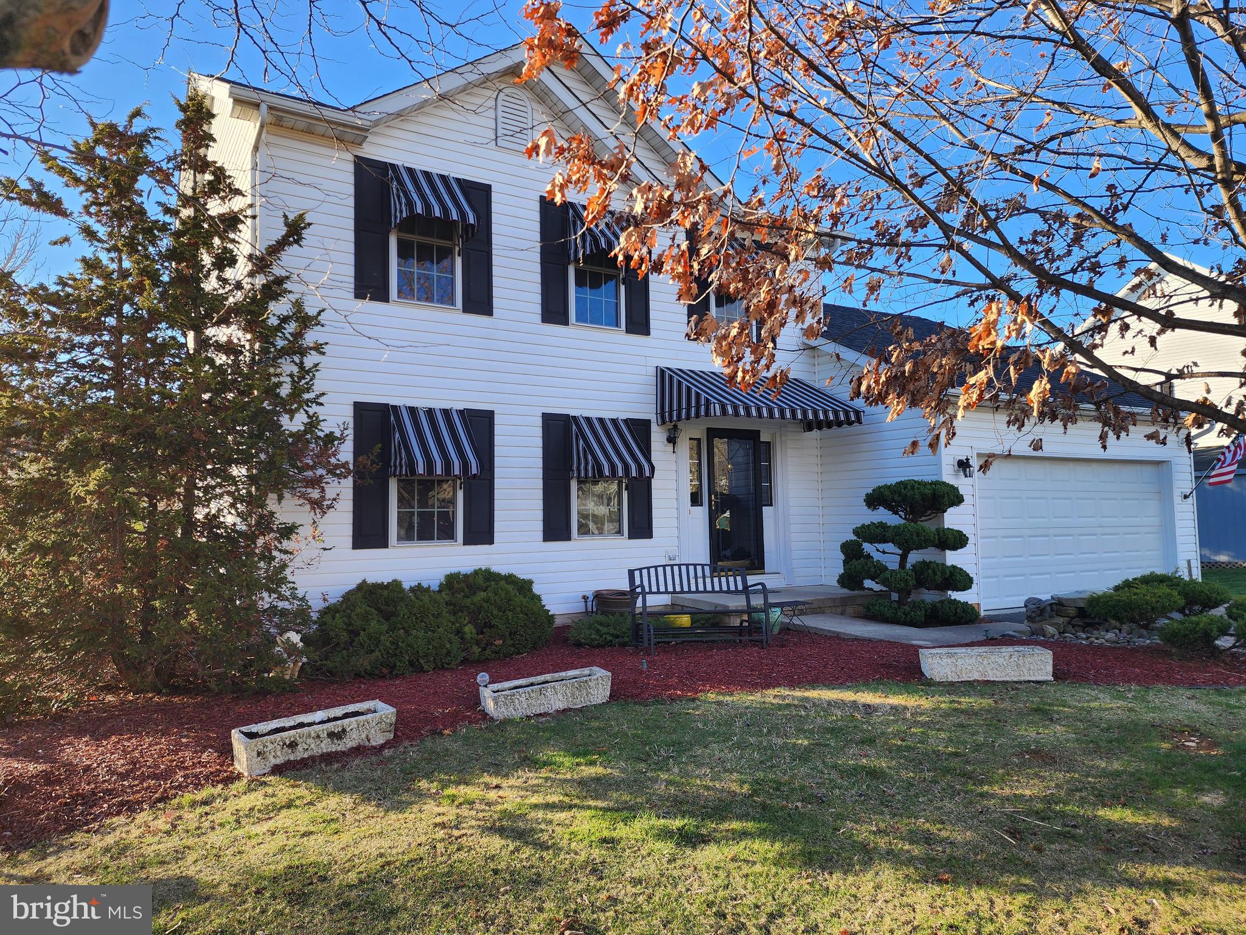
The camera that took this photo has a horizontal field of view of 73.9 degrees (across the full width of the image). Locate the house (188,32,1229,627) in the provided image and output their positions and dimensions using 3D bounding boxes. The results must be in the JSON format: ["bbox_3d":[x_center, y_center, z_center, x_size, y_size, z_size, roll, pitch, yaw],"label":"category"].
[{"bbox_3d":[0.809,-1.698,14.545,14.700,7.780,10.600,1,-4,-32],"label":"house"}]

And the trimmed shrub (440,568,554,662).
[{"bbox_3d":[-1.272,1.443,8.433,1.180,0.880,1.120,-1,-4,0],"label":"trimmed shrub"}]

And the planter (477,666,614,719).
[{"bbox_3d":[-0.569,1.722,6.330,0.970,0.200,0.300,1,-4,-30],"label":"planter"}]

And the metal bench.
[{"bbox_3d":[0.809,1.453,8.666,1.280,0.850,0.710,0,-4,-13],"label":"metal bench"}]

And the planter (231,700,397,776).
[{"bbox_3d":[-1.984,1.742,5.414,0.970,0.205,0.300,2,-5,-42],"label":"planter"}]

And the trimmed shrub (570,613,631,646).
[{"bbox_3d":[-0.202,1.728,8.940,0.800,0.320,0.720,1,-4,-32],"label":"trimmed shrub"}]

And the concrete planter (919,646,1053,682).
[{"bbox_3d":[3.015,1.638,6.885,0.970,0.215,0.290,-1,-4,6],"label":"concrete planter"}]

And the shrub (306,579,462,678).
[{"bbox_3d":[-2.295,1.482,7.992,1.420,0.880,1.300,1,-4,-32],"label":"shrub"}]

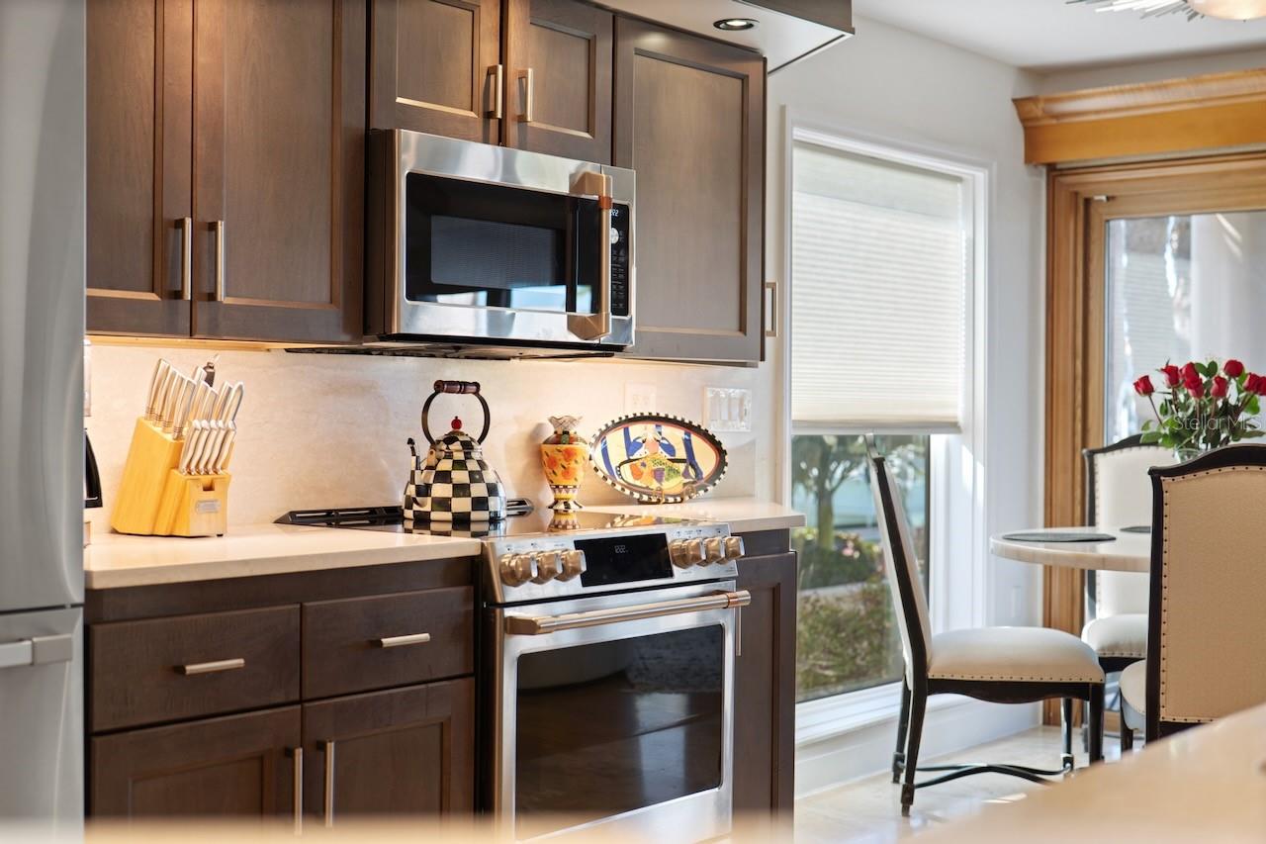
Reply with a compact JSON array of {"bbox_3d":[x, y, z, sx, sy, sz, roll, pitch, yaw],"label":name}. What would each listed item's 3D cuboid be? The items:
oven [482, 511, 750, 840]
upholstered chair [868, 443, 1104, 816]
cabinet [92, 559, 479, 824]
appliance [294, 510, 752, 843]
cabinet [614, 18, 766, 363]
[{"bbox_3d":[-0.255,0.682,3.940,0.725,0.923,0.758,1,1,40],"label":"oven"},{"bbox_3d":[1.053,0.606,5.337,0.670,1.085,0.580,1,0,4],"label":"upholstered chair"},{"bbox_3d":[-0.829,0.702,3.341,0.640,0.884,0.895,1,1,40],"label":"cabinet"},{"bbox_3d":[-0.255,0.675,3.885,0.740,0.945,0.760,1,1,39],"label":"appliance"},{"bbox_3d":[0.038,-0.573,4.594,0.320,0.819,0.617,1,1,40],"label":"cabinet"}]

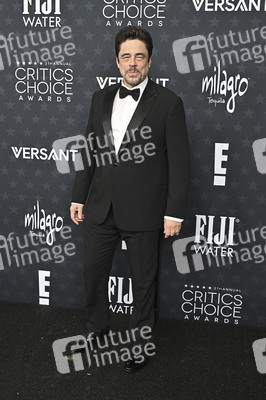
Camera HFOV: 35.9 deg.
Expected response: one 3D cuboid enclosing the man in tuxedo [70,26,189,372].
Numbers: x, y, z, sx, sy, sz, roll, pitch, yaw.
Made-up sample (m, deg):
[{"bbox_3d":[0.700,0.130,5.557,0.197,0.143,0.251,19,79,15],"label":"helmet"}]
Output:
[{"bbox_3d":[-0.035,0.025,2.232,0.630,1.840,0.400,7,10,29],"label":"man in tuxedo"}]

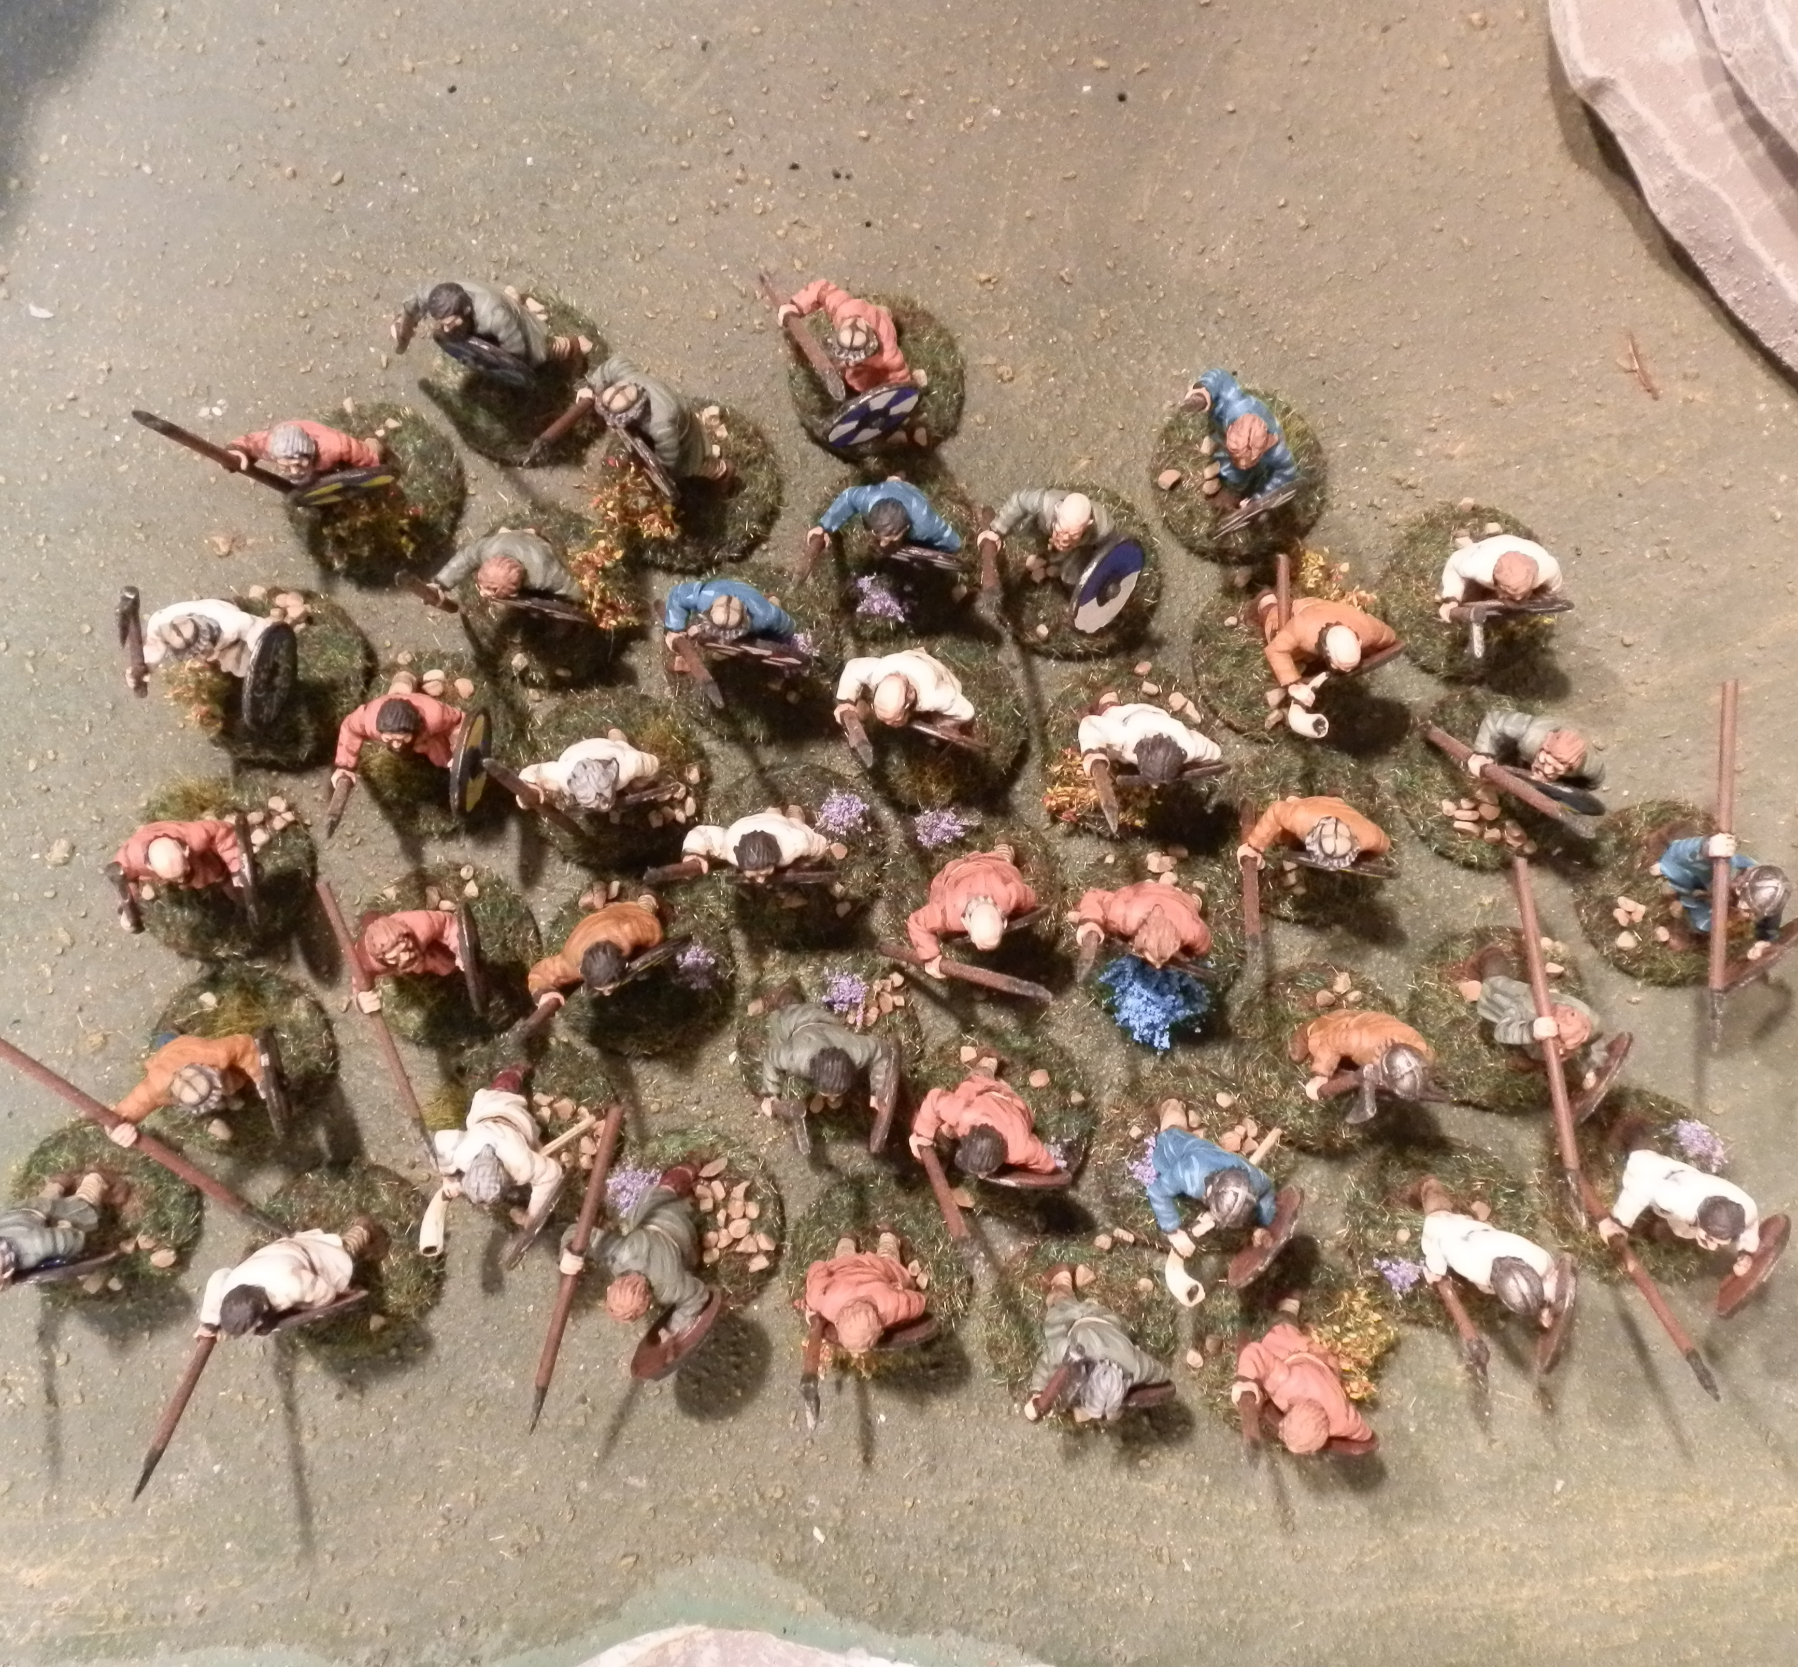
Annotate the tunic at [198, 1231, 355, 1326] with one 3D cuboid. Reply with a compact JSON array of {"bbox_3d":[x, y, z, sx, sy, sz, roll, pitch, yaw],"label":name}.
[{"bbox_3d":[-0.082,0.058,0.237,0.017,0.015,0.009,14,89,1],"label":"tunic"}]

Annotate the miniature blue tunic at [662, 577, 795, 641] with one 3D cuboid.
[{"bbox_3d":[-0.023,-0.029,0.240,0.016,0.015,0.009,6,84,1],"label":"miniature blue tunic"}]

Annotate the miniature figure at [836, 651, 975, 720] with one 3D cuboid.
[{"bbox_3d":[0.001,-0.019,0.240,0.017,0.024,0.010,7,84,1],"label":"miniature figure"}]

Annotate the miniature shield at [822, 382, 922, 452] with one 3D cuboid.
[{"bbox_3d":[-0.003,-0.056,0.242,0.015,0.015,0.003,-28,84,-3],"label":"miniature shield"}]

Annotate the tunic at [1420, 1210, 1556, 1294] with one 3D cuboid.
[{"bbox_3d":[0.075,0.054,0.231,0.015,0.014,0.011,-28,85,-3],"label":"tunic"}]

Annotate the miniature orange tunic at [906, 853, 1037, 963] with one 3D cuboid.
[{"bbox_3d":[0.009,0.010,0.236,0.017,0.015,0.013,-6,89,1],"label":"miniature orange tunic"}]

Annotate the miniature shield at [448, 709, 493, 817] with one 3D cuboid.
[{"bbox_3d":[-0.057,-0.009,0.240,0.003,0.015,0.015,16,84,2],"label":"miniature shield"}]

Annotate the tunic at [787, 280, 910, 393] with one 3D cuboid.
[{"bbox_3d":[-0.007,-0.066,0.238,0.015,0.015,0.009,30,90,2],"label":"tunic"}]

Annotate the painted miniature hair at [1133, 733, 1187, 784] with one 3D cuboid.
[{"bbox_3d":[0.032,-0.009,0.224,0.006,0.006,0.006,2,83,0],"label":"painted miniature hair"}]

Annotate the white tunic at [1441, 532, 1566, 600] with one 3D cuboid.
[{"bbox_3d":[0.079,-0.034,0.238,0.015,0.013,0.010,0,83,0],"label":"white tunic"}]

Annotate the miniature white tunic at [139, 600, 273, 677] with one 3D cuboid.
[{"bbox_3d":[-0.090,-0.025,0.237,0.015,0.013,0.010,-9,83,-1],"label":"miniature white tunic"}]

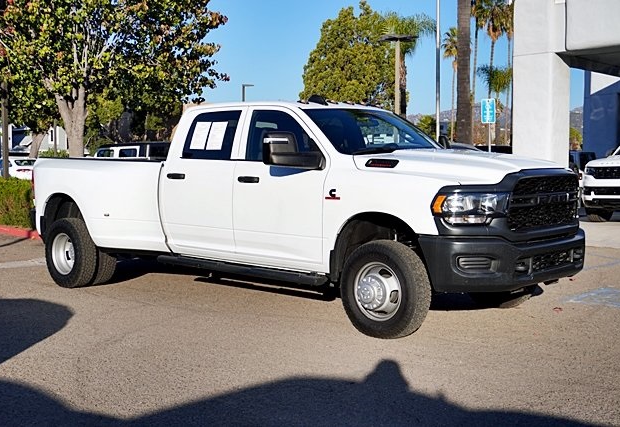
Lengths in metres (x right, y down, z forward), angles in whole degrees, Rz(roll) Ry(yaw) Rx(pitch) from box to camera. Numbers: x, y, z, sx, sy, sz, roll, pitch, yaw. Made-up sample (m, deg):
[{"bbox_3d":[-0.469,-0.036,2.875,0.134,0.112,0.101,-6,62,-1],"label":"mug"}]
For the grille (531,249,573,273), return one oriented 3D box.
[{"bbox_3d":[1.941,0.383,6.451,0.090,0.120,0.660,3,5,42],"label":"grille"}]

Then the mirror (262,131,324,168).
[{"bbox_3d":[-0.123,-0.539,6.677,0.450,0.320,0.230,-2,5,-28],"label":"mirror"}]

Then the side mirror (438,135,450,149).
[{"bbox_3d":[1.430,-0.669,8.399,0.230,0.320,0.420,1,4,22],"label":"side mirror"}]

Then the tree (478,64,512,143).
[{"bbox_3d":[14.514,-7.284,62.301,3.200,8.550,3.200,0,4,0],"label":"tree"}]

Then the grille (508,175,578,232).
[{"bbox_3d":[1.905,-0.098,6.447,0.150,0.410,1.150,3,5,42],"label":"grille"}]

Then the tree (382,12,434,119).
[{"bbox_3d":[5.690,-6.702,46.343,3.300,9.730,3.300,0,4,0],"label":"tree"}]

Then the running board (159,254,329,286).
[{"bbox_3d":[-0.705,0.516,7.520,2.240,0.090,0.170,3,5,42],"label":"running board"}]

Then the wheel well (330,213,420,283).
[{"bbox_3d":[0.612,0.300,6.524,0.890,0.620,0.380,3,5,42],"label":"wheel well"}]

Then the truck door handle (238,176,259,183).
[{"bbox_3d":[-0.565,-0.305,7.297,0.250,0.056,0.060,3,5,42],"label":"truck door handle"}]

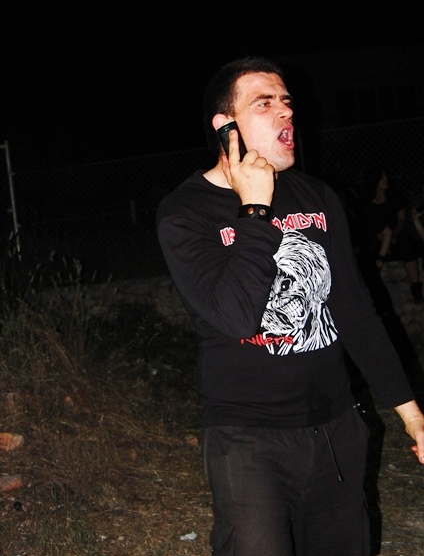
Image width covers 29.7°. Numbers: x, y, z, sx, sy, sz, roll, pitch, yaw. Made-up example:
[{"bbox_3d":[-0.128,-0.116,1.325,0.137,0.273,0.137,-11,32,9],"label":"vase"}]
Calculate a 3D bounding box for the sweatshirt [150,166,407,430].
[{"bbox_3d":[0.182,0.036,1.810,0.580,0.570,0.350,-8,5,-25],"label":"sweatshirt"}]

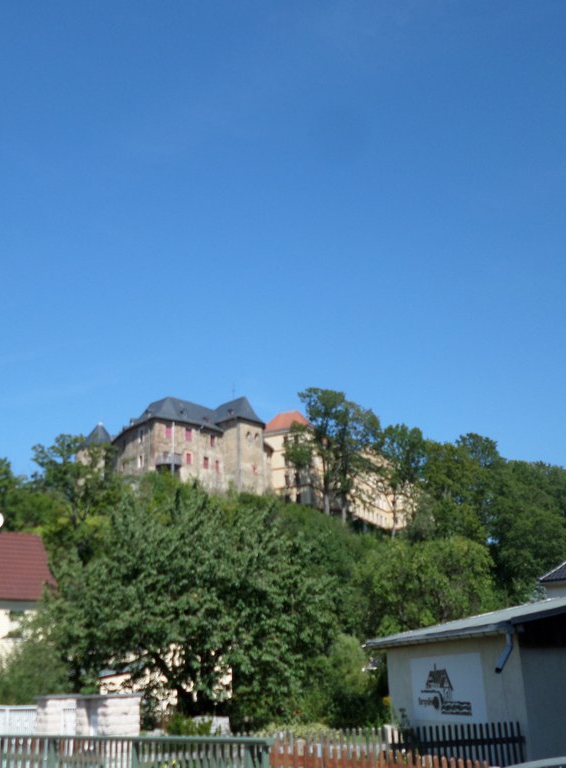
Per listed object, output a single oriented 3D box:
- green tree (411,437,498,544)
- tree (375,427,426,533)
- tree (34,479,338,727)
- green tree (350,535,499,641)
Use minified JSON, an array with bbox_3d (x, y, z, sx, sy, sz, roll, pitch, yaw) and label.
[{"bbox_3d":[24.840,15.691,120.058,12.465,16.687,11.500,-6,-19,11],"label":"green tree"},{"bbox_3d":[17.877,14.676,125.063,7.851,17.763,8.000,-4,-19,8],"label":"tree"},{"bbox_3d":[-2.948,6.409,25.052,9.194,7.215,8.300,0,-18,-7],"label":"tree"},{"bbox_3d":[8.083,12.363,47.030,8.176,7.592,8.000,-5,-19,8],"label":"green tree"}]

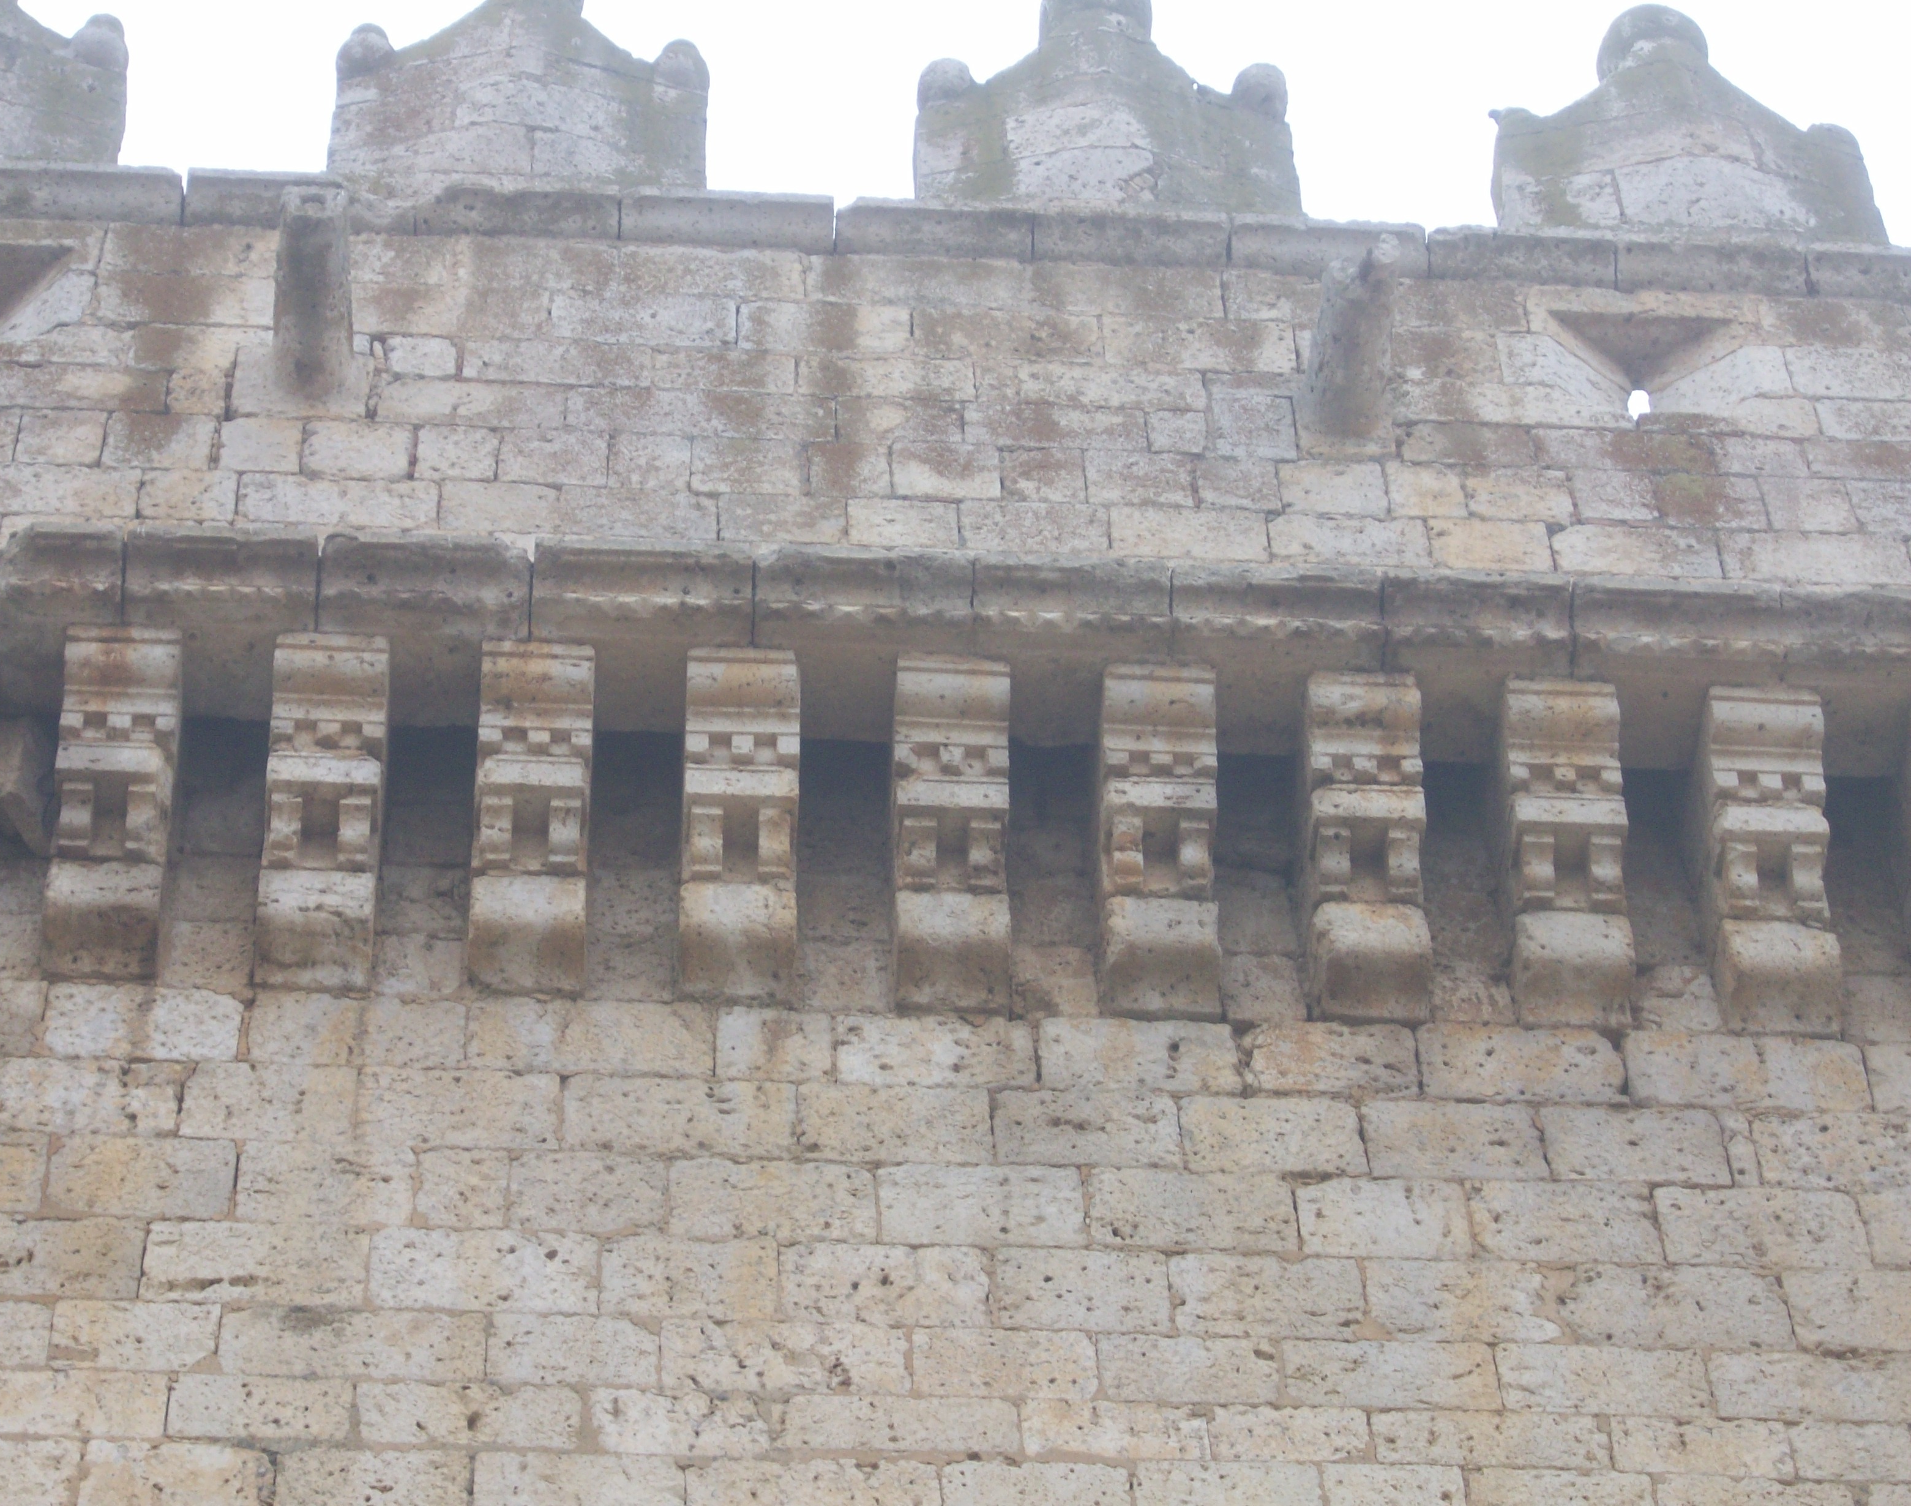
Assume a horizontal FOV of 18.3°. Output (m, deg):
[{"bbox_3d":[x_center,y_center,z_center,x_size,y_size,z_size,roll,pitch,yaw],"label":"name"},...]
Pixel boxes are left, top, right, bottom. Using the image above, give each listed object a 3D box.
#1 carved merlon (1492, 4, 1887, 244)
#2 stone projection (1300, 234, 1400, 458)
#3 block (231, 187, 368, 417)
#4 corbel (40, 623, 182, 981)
[{"bbox_3d":[3.039,-2.501,25.409,1.591,1.775,0.630,2,-45,-5],"label":"carved merlon"},{"bbox_3d":[1.598,-1.583,23.362,0.369,0.349,0.805,2,-45,-5],"label":"stone projection"},{"bbox_3d":[-2.529,-1.728,22.960,0.485,0.349,0.854,2,-45,-5],"label":"block"},{"bbox_3d":[-2.430,0.131,17.061,0.328,0.990,0.540,2,-53,-4],"label":"corbel"}]

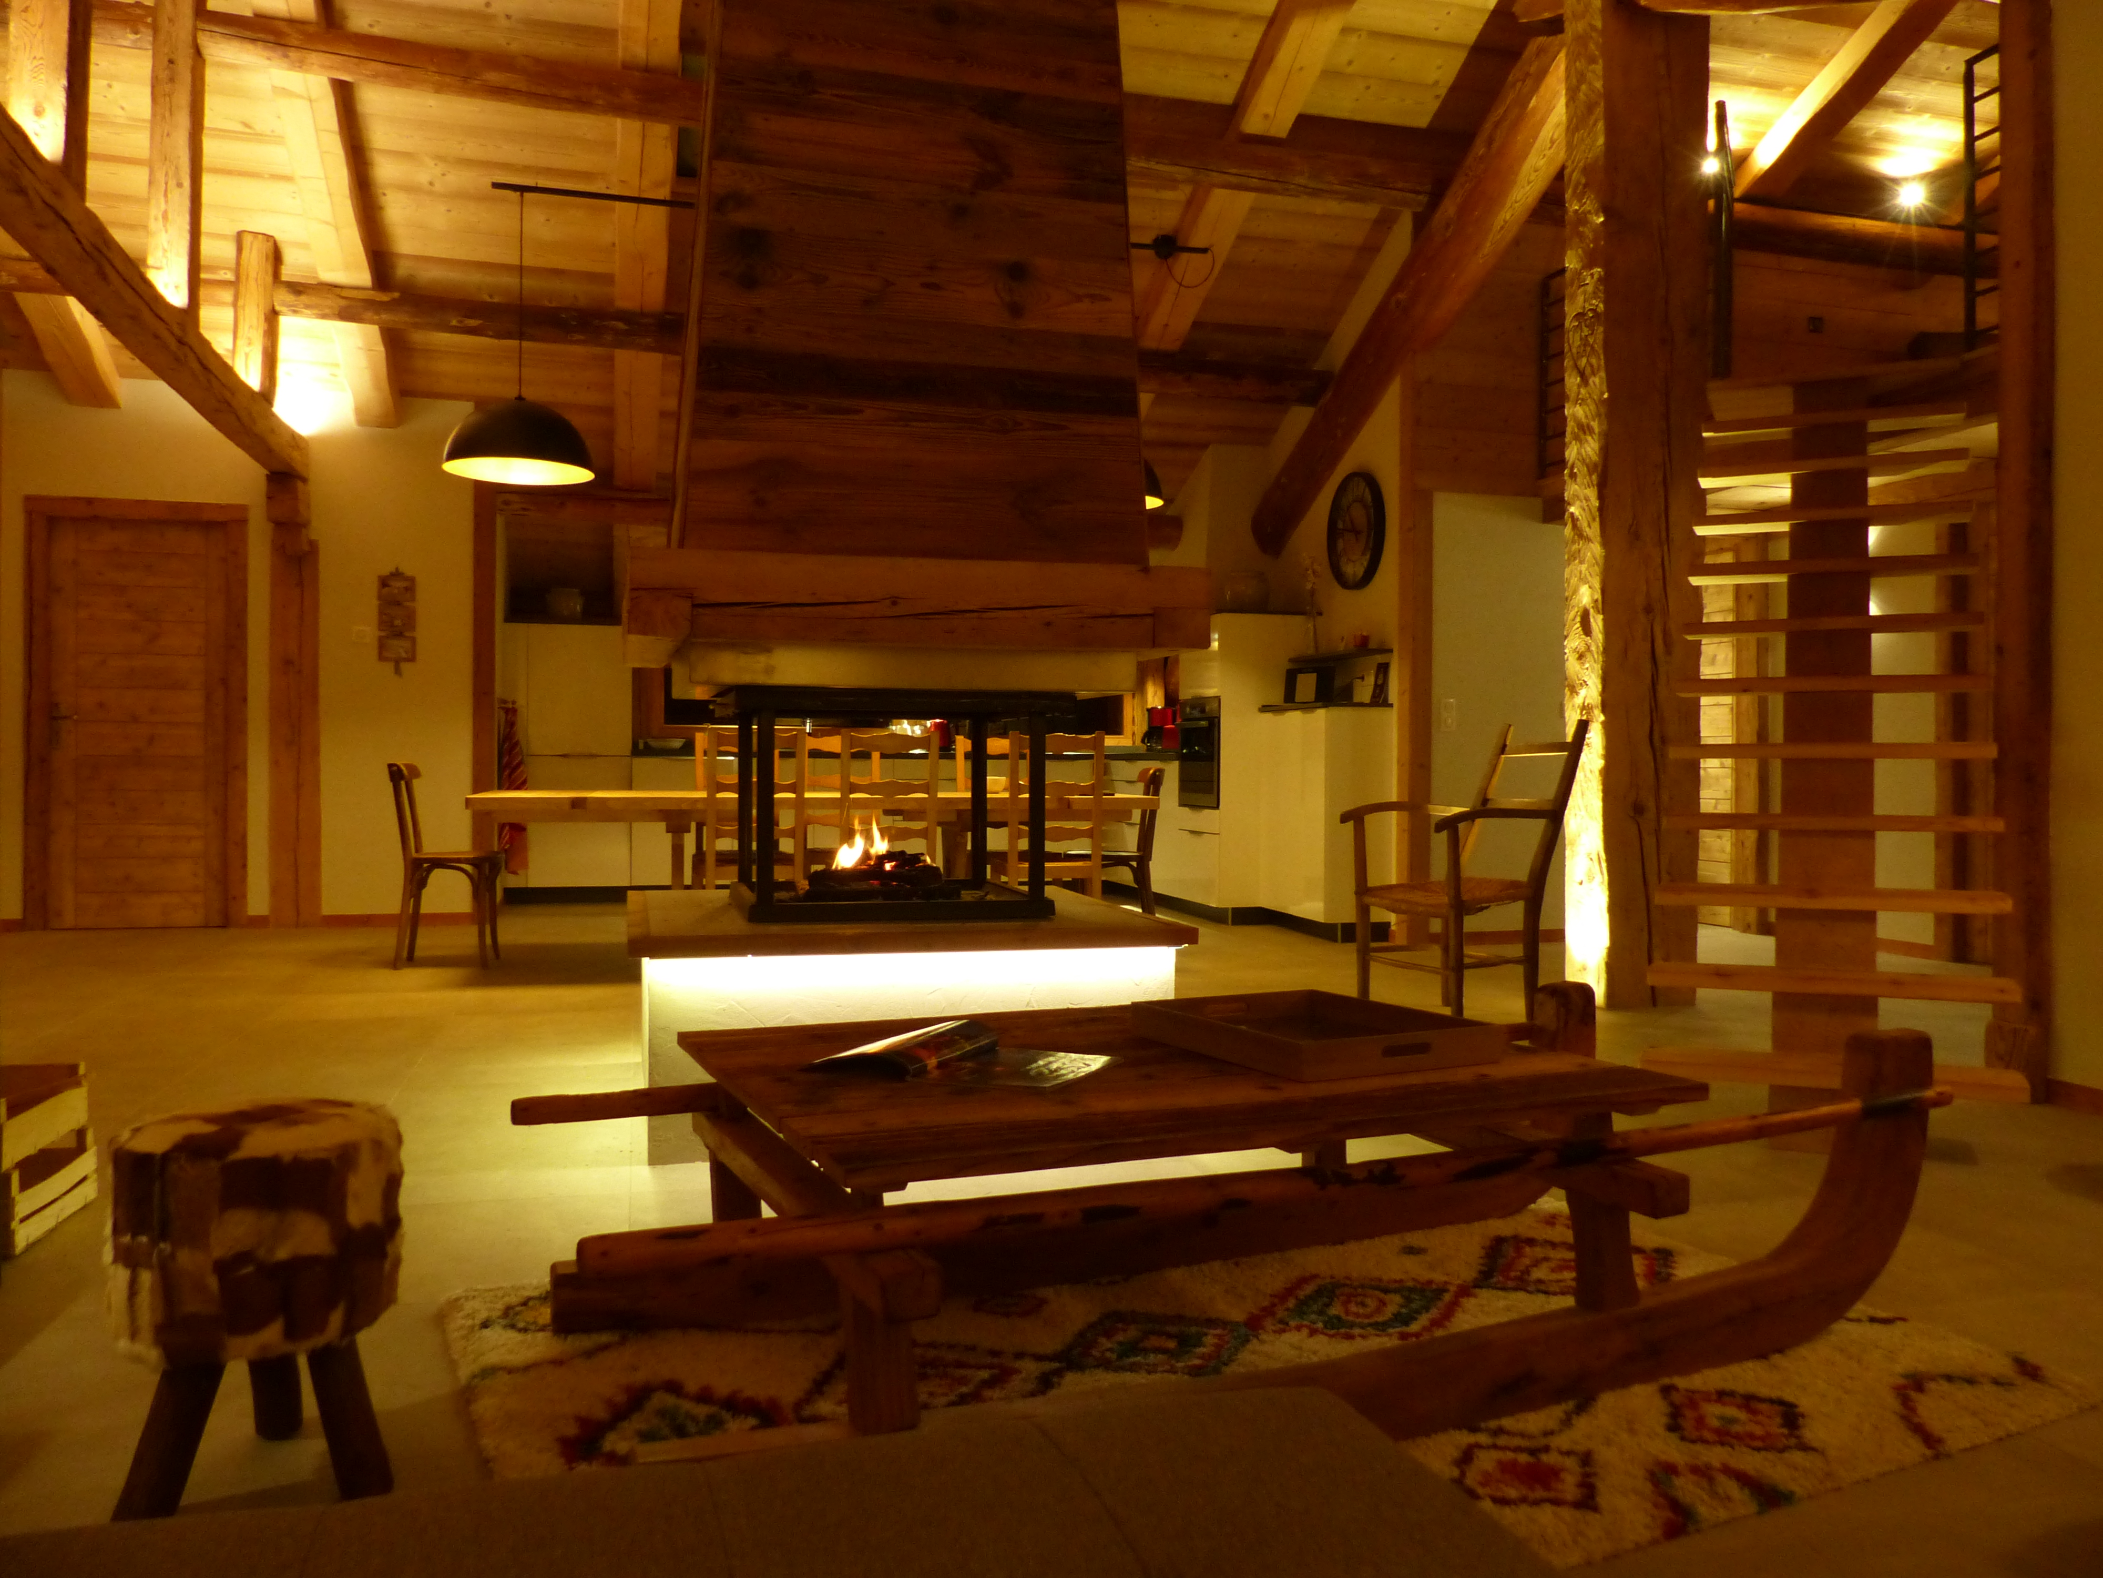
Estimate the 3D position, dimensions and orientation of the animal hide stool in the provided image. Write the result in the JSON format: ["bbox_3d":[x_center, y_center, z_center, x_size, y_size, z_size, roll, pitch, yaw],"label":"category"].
[{"bbox_3d":[-0.906,0.596,1.740,0.330,0.425,0.330,0,1,-16],"label":"animal hide stool"}]

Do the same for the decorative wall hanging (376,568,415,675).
[{"bbox_3d":[-3.405,-0.872,7.898,0.205,0.530,0.030,0,1,-15],"label":"decorative wall hanging"}]

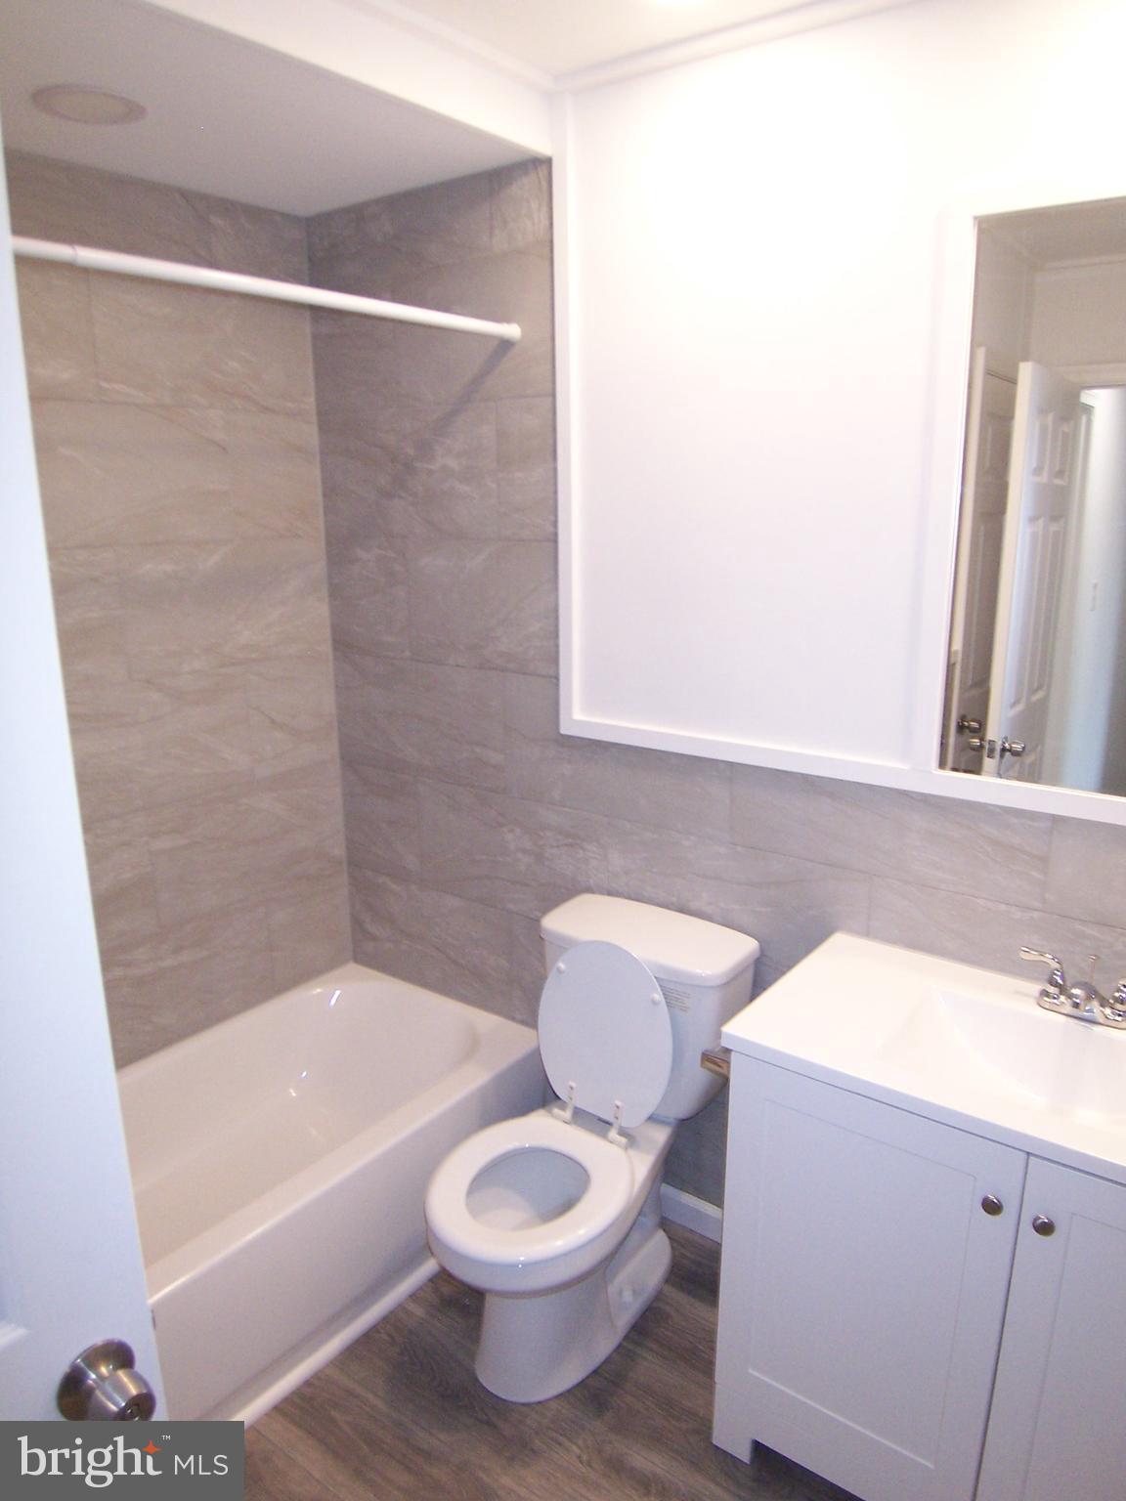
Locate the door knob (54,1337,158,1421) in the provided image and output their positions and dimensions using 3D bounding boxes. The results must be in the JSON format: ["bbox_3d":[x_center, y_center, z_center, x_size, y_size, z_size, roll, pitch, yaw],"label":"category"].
[{"bbox_3d":[-0.386,0.556,0.855,0.065,0.066,0.066,10,17,37],"label":"door knob"}]

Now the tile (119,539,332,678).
[{"bbox_3d":[-0.817,-0.367,2.496,0.010,0.304,0.589,10,17,37],"label":"tile"}]

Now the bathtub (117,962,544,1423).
[{"bbox_3d":[-0.801,0.993,2.183,0.747,0.353,1.520,10,17,37],"label":"bathtub"}]

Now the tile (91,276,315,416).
[{"bbox_3d":[-0.820,-0.949,2.320,0.010,0.300,0.576,10,17,37],"label":"tile"}]

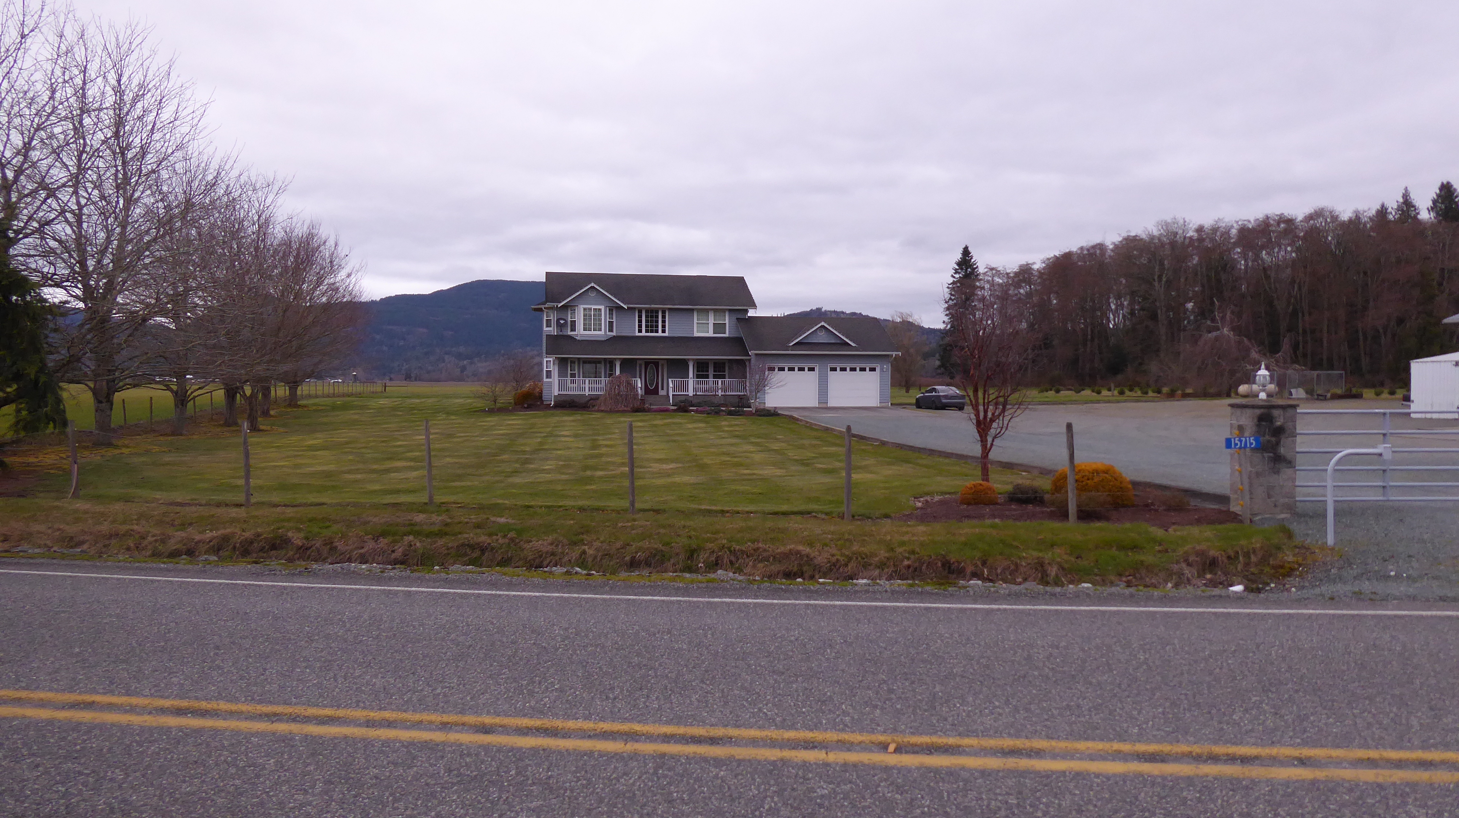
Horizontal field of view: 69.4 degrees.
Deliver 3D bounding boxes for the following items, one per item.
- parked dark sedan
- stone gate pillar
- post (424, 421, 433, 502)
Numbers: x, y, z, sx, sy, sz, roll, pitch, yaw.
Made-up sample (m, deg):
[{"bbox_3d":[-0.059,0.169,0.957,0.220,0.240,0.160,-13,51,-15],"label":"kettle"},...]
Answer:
[{"bbox_3d":[12.954,-0.652,64.800,1.800,1.440,4.600,0,2,-10],"label":"parked dark sedan"},{"bbox_3d":[7.298,0.685,14.400,0.670,1.570,0.670,0,2,6],"label":"stone gate pillar"},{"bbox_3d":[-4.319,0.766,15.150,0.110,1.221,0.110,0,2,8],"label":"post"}]

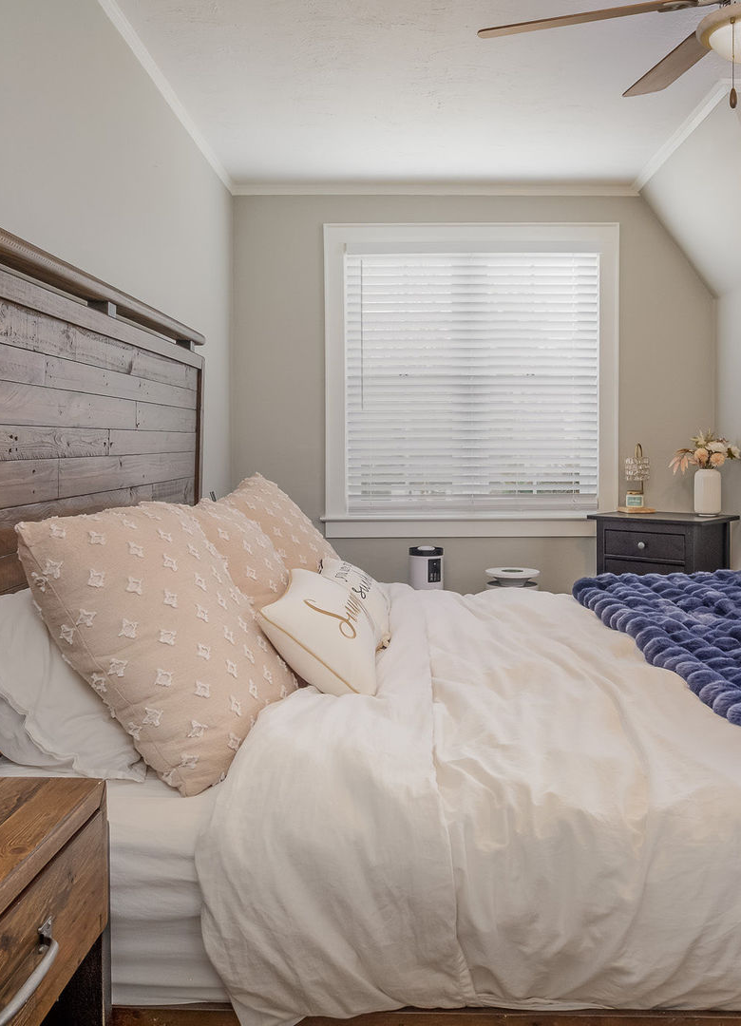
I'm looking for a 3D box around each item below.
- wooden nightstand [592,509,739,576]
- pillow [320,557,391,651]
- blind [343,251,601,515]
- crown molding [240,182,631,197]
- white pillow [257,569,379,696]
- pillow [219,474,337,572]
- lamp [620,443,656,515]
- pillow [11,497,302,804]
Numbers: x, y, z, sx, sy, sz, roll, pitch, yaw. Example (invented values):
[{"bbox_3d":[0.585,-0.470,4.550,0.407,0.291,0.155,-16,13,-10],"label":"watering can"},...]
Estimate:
[{"bbox_3d":[1.285,0.391,3.787,0.510,0.750,0.380,2,3,40],"label":"wooden nightstand"},{"bbox_3d":[-0.037,0.247,2.635,0.140,0.310,0.450,-40,-2,4],"label":"pillow"},{"bbox_3d":[0.494,-0.629,4.140,1.240,1.280,0.060,0,1,-1],"label":"blind"},{"bbox_3d":[0.324,-1.632,4.308,2.060,0.055,0.045,0,3,2],"label":"crown molding"},{"bbox_3d":[-0.098,0.263,2.000,0.290,0.130,0.460,38,4,-1],"label":"white pillow"},{"bbox_3d":[-0.328,0.139,2.875,0.190,0.550,0.600,-33,2,15],"label":"pillow"},{"bbox_3d":[1.282,-0.165,4.110,0.168,0.337,0.155,2,4,35],"label":"lamp"},{"bbox_3d":[-0.363,0.223,1.730,0.190,0.560,0.610,-30,-3,14],"label":"pillow"}]

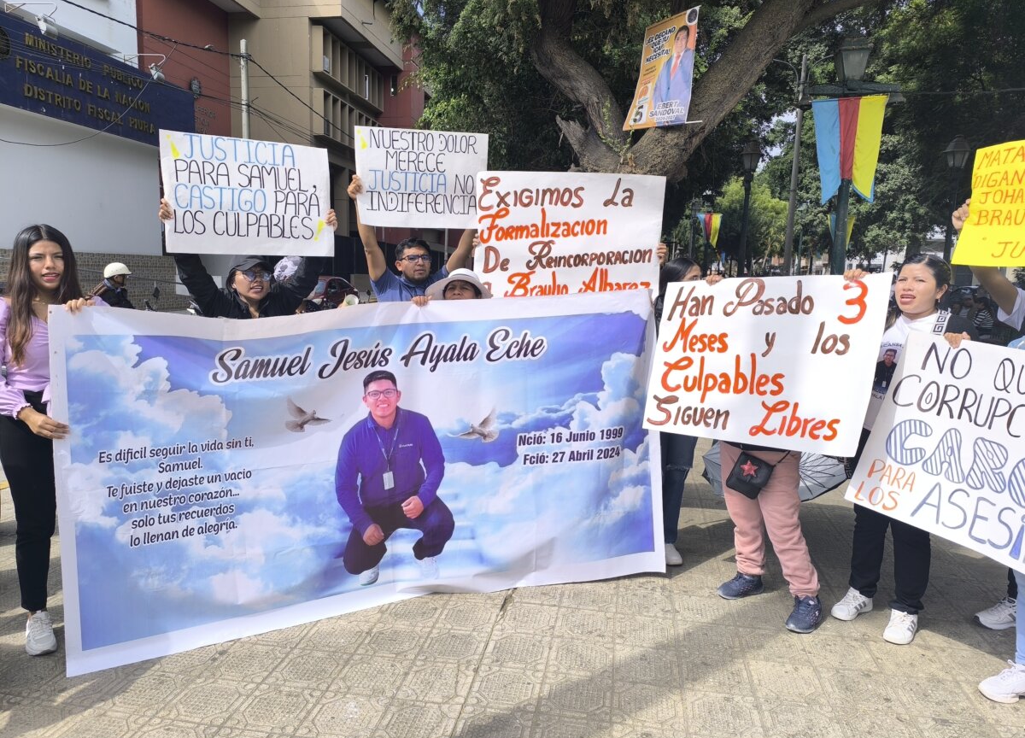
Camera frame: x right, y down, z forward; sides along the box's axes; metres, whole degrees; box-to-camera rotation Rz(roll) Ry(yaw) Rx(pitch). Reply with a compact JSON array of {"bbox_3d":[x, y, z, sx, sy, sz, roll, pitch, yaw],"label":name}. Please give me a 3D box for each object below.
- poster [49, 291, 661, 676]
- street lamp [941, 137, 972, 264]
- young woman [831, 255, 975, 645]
[{"bbox_3d":[-0.465,0.356,2.761,2.370,1.290,0.170,-3,0,-18],"label":"poster"},{"bbox_3d":[6.289,-1.518,9.845,0.450,3.770,0.450,2,7,0],"label":"street lamp"},{"bbox_3d":[1.632,0.312,2.936,0.520,1.600,0.440,8,9,40],"label":"young woman"}]

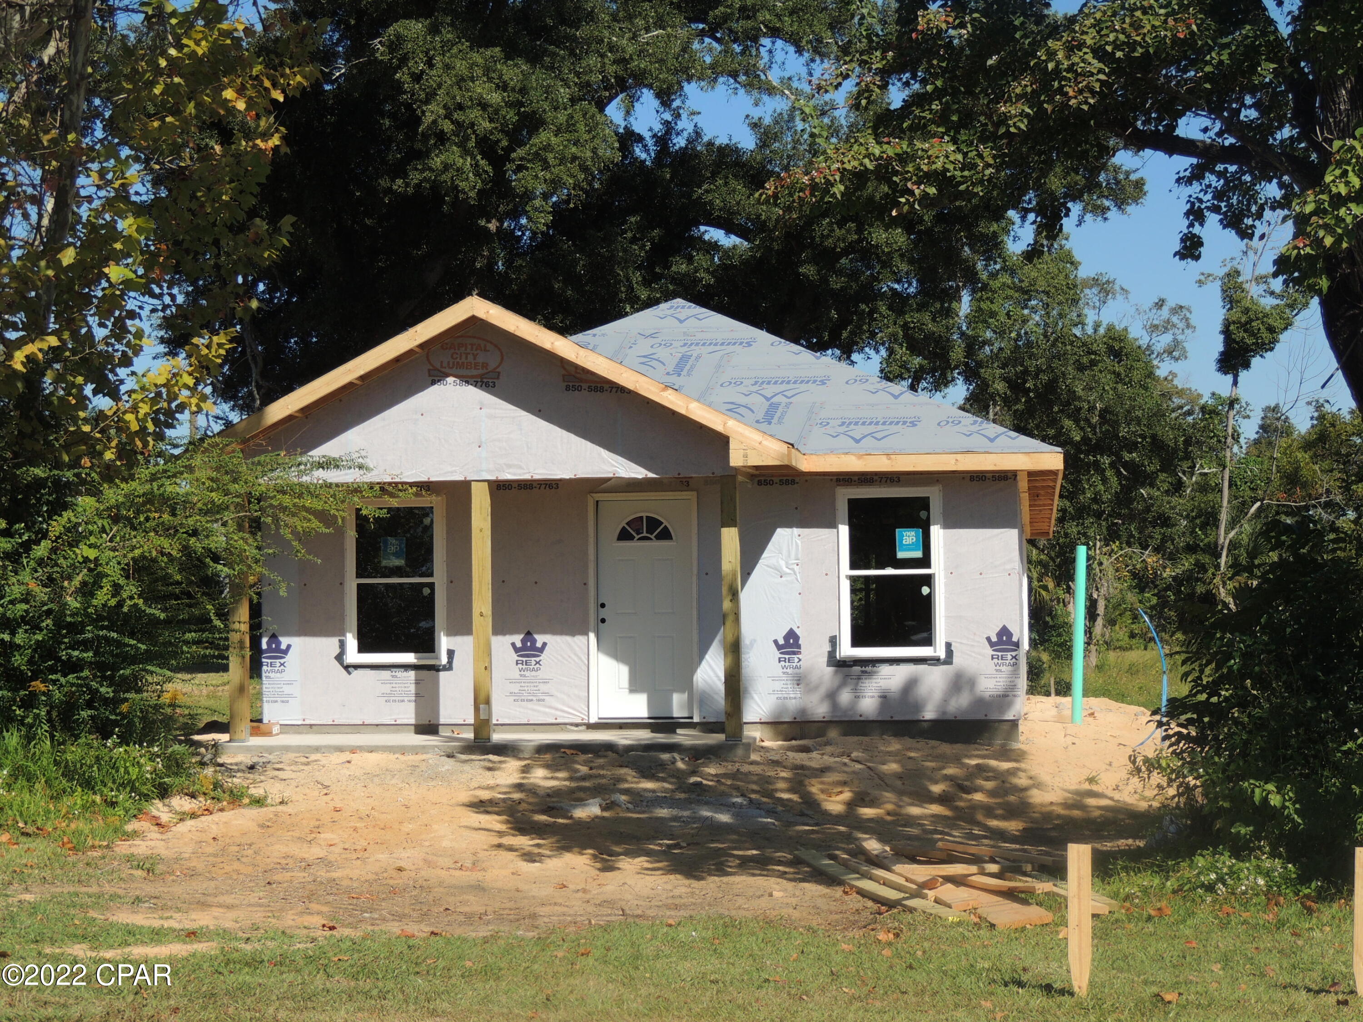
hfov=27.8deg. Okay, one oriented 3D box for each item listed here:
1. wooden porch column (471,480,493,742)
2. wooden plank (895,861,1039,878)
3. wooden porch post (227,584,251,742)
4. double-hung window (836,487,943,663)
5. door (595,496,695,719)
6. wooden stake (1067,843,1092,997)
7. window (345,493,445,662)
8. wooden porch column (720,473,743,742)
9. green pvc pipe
[{"bbox_3d":[-1.743,0.880,24.114,0.140,2.286,0.140,-1,-3,8],"label":"wooden porch column"},{"bbox_3d":[1.524,1.924,14.800,0.745,0.042,0.120,0,-3,-6],"label":"wooden plank"},{"bbox_3d":[-3.919,0.910,24.439,0.140,2.280,0.140,-1,-3,8],"label":"wooden porch post"},{"bbox_3d":[1.920,0.573,25.350,0.960,1.570,0.080,-1,-3,8],"label":"double-hung window"},{"bbox_3d":[-0.341,0.905,25.735,0.930,2.060,0.070,-1,-3,8],"label":"door"},{"bbox_3d":[1.505,1.549,10.414,0.089,0.580,0.030,-1,-3,8],"label":"wooden stake"},{"bbox_3d":[-2.698,0.664,26.038,0.960,1.570,0.080,-1,-3,8],"label":"window"},{"bbox_3d":[0.435,0.838,23.789,0.140,2.306,0.140,-1,-3,8],"label":"wooden porch column"},{"bbox_3d":[4.237,1.319,29.346,0.107,1.892,0.107,2,-3,0],"label":"green pvc pipe"}]

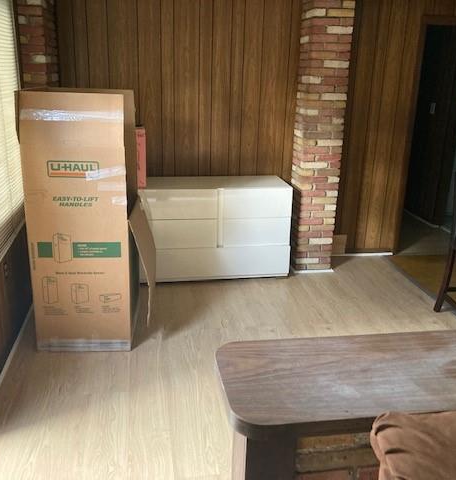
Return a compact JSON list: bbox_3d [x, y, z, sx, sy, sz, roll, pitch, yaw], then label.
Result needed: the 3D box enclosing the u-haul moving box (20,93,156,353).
[{"bbox_3d":[-0.788,-0.131,3.045,0.590,1.420,0.600,0,17,-5],"label":"u-haul moving box"}]

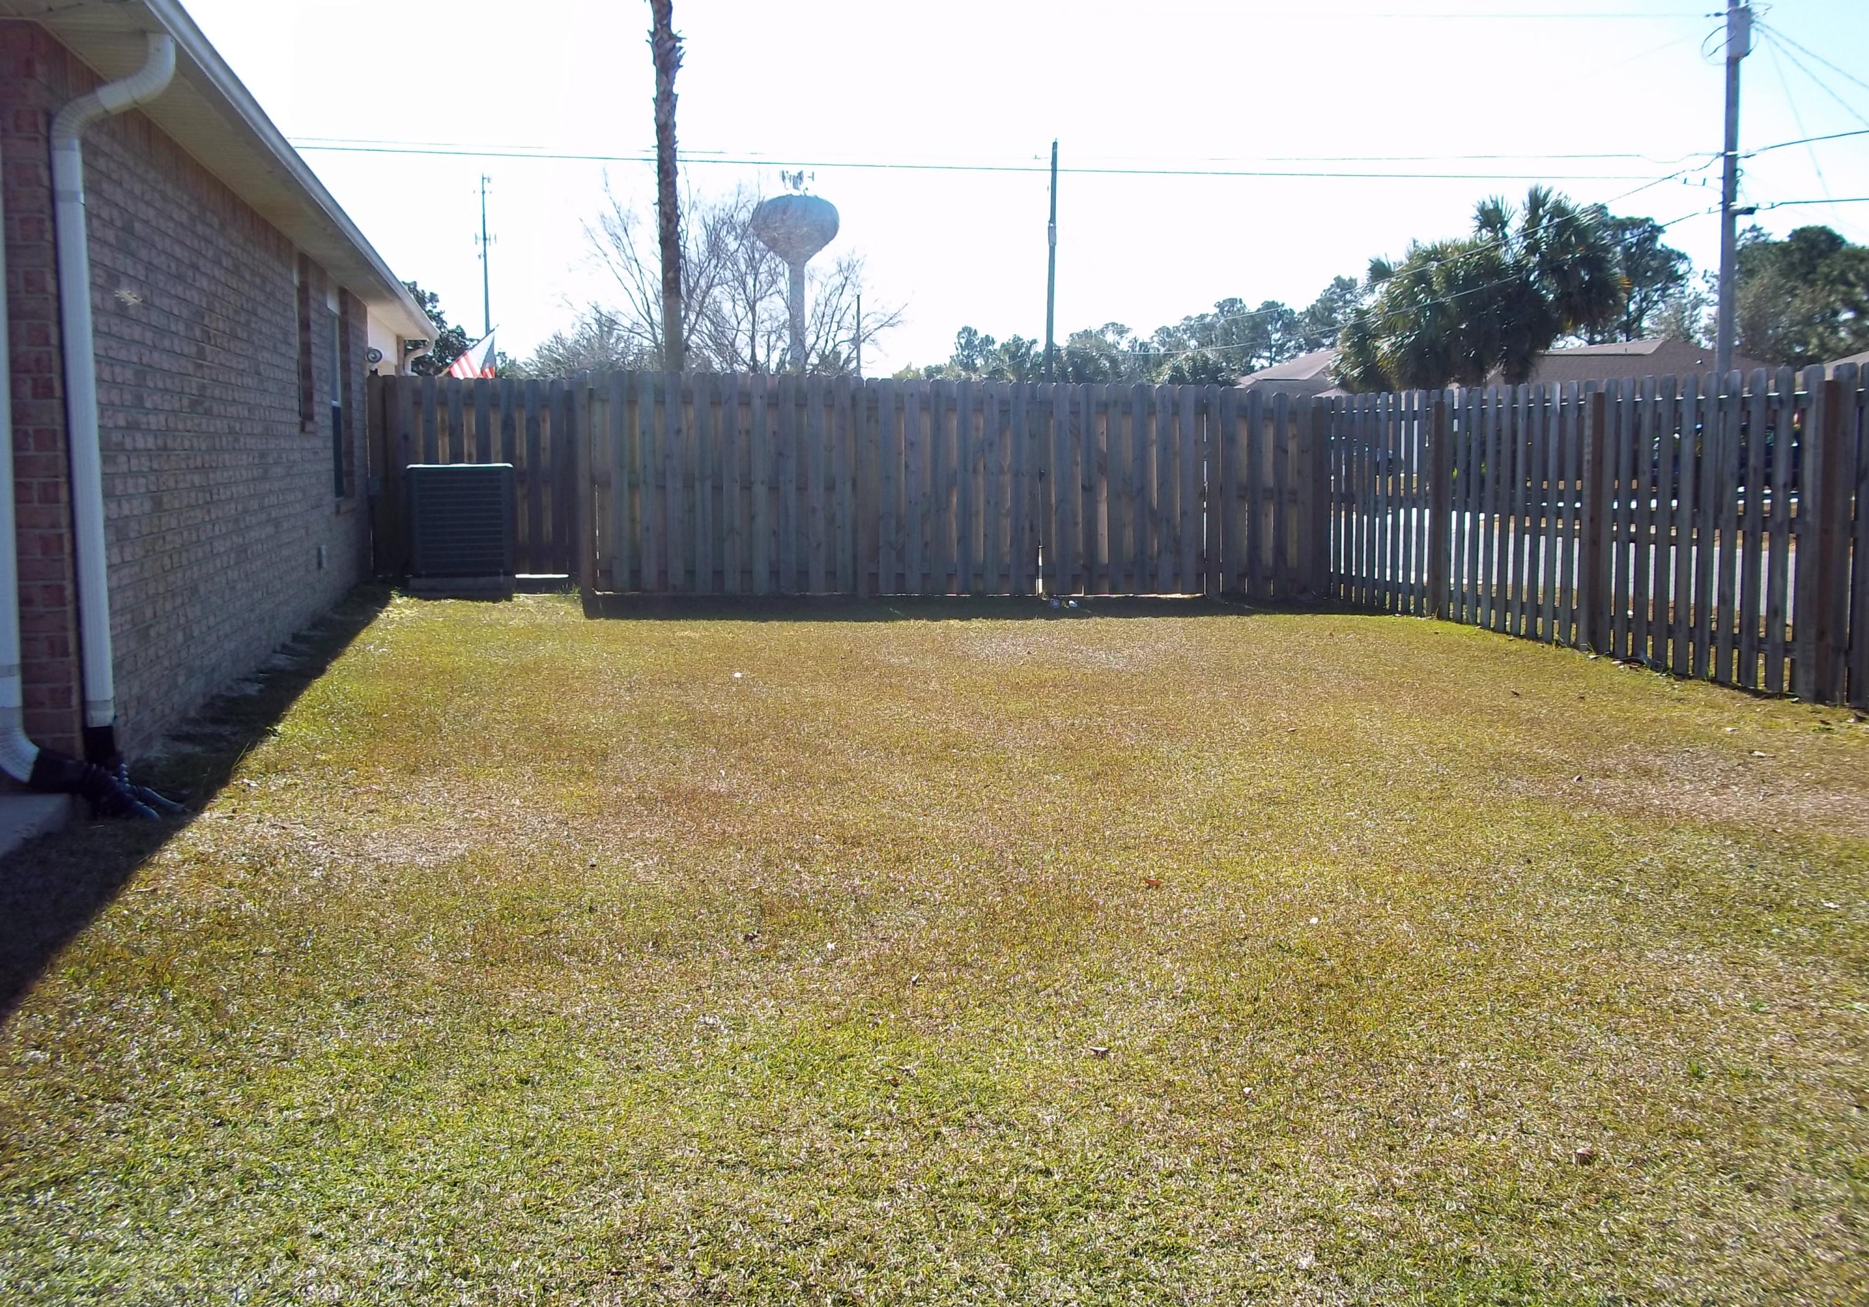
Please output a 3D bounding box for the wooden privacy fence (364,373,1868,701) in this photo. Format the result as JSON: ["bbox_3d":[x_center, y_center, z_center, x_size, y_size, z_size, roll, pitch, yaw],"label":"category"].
[{"bbox_3d":[0.257,-1.099,13.683,8.650,1.900,9.200,-1,6,-11],"label":"wooden privacy fence"}]

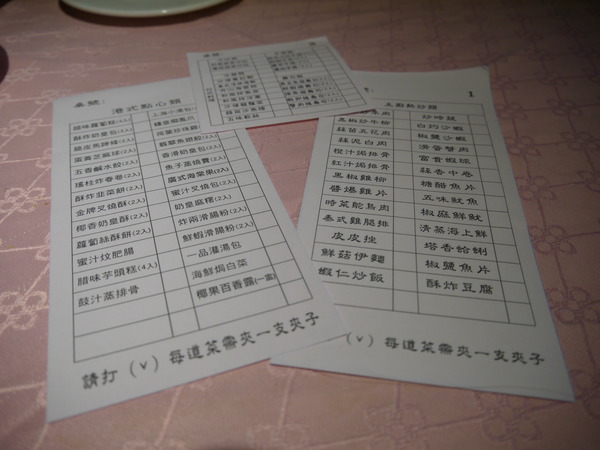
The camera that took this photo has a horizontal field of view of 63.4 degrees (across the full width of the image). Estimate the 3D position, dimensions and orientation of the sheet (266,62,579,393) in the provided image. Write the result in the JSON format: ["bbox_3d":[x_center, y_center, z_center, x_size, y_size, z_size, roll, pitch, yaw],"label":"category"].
[{"bbox_3d":[0.054,-0.024,0.236,0.101,0.005,0.212,6,45,6],"label":"sheet"}]

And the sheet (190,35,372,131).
[{"bbox_3d":[-0.017,-0.096,0.311,0.101,0.004,0.104,-10,45,-10],"label":"sheet"}]

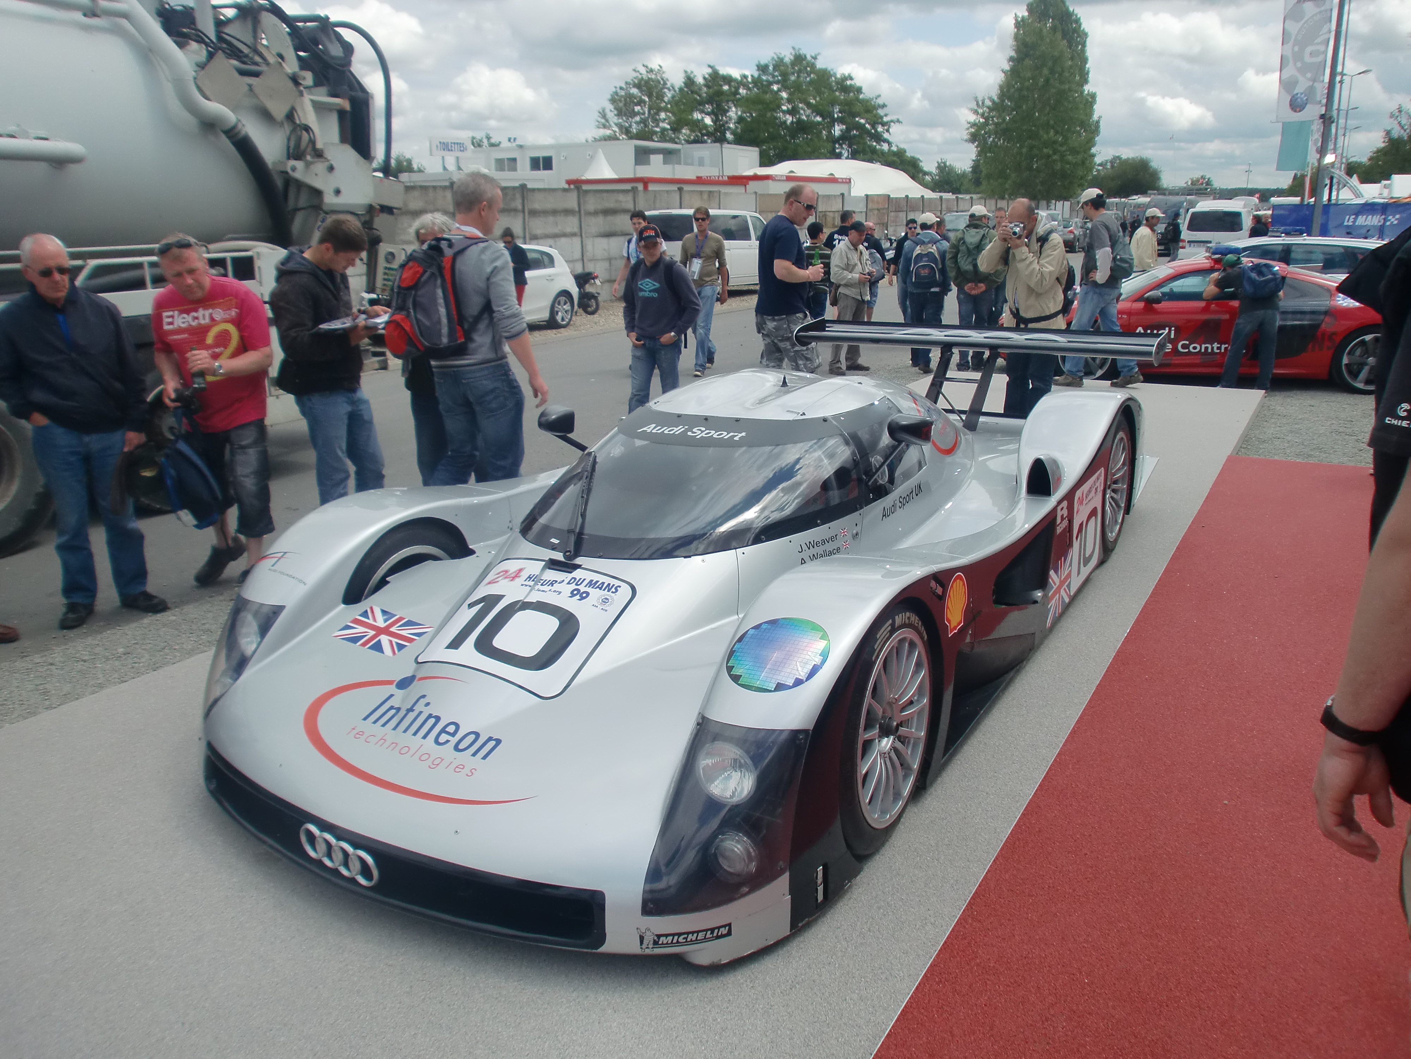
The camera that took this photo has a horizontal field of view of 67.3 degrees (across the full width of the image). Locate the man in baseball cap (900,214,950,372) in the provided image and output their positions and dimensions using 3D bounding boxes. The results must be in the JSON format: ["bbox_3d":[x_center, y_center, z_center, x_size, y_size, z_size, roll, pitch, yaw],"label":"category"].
[{"bbox_3d":[2.496,-2.710,12.096,0.550,1.728,0.430,4,17,19],"label":"man in baseball cap"}]

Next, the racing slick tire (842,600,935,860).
[{"bbox_3d":[0.361,0.479,2.722,0.300,0.650,0.650,8,18,31],"label":"racing slick tire"}]

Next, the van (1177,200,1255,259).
[{"bbox_3d":[14.563,-8.155,29.944,1.850,2.150,4.800,7,18,28],"label":"van"}]

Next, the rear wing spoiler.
[{"bbox_3d":[1.428,-0.844,5.833,1.960,0.500,0.550,8,18,31],"label":"rear wing spoiler"}]

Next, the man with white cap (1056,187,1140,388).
[{"bbox_3d":[3.759,-2.285,10.017,0.720,1.820,0.520,10,20,37],"label":"man with white cap"}]

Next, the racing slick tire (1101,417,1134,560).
[{"bbox_3d":[1.751,-0.214,4.928,0.340,0.710,0.710,8,18,31],"label":"racing slick tire"}]

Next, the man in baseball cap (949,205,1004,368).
[{"bbox_3d":[3.119,-2.772,12.119,0.600,1.801,0.450,7,18,27],"label":"man in baseball cap"}]

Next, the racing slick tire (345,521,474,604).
[{"bbox_3d":[-1.044,0.277,3.468,0.290,0.650,0.650,8,18,30],"label":"racing slick tire"}]

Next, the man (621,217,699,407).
[{"bbox_3d":[-0.380,-1.377,7.721,0.540,1.637,0.340,-2,16,-1],"label":"man"}]

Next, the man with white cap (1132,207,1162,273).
[{"bbox_3d":[6.044,-3.514,14.587,0.360,1.740,0.500,10,19,36],"label":"man with white cap"}]

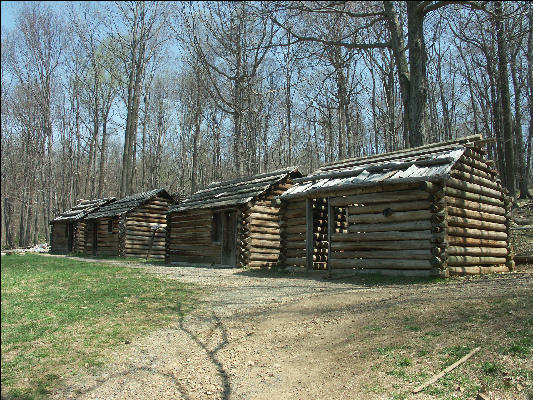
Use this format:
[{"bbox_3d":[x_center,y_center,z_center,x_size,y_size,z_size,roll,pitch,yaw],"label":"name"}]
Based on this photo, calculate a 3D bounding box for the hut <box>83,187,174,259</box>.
[{"bbox_3d":[-7.150,1.440,24.200,4.400,3.500,5.200,6,-9,-41],"label":"hut"}]

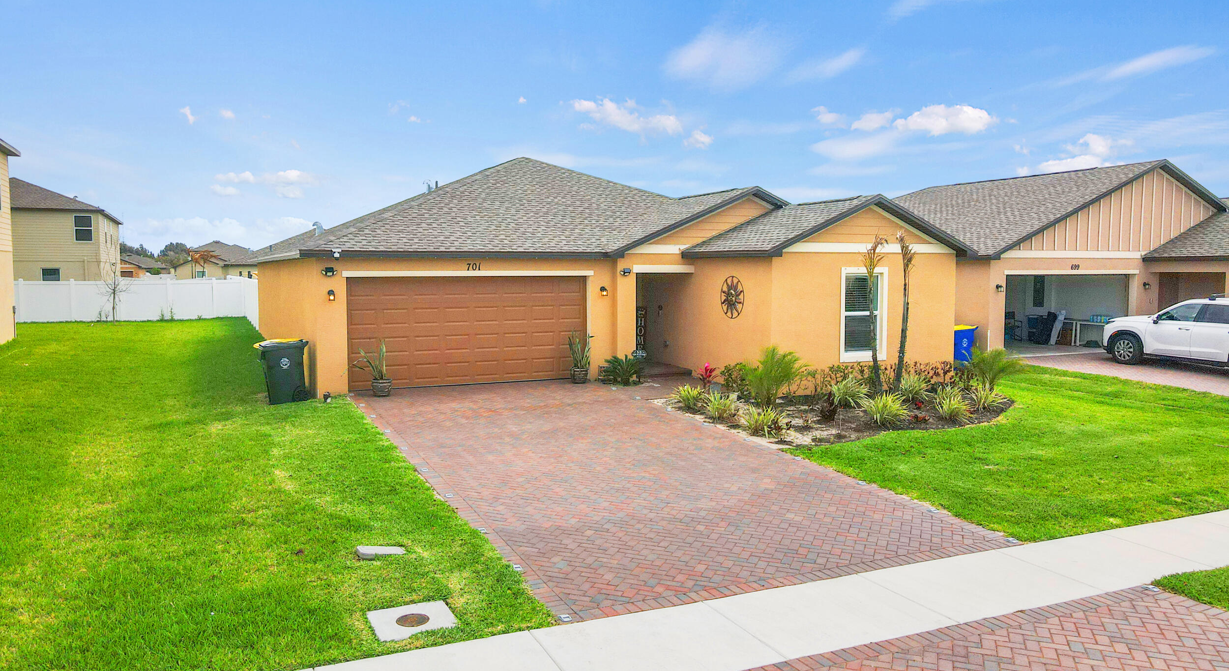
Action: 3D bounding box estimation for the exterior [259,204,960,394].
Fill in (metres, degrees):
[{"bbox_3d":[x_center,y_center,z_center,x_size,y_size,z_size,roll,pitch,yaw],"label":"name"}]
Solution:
[{"bbox_3d":[-2.468,-1.324,23.641,12.300,3.850,18.800,-2,5,-25],"label":"exterior"}]

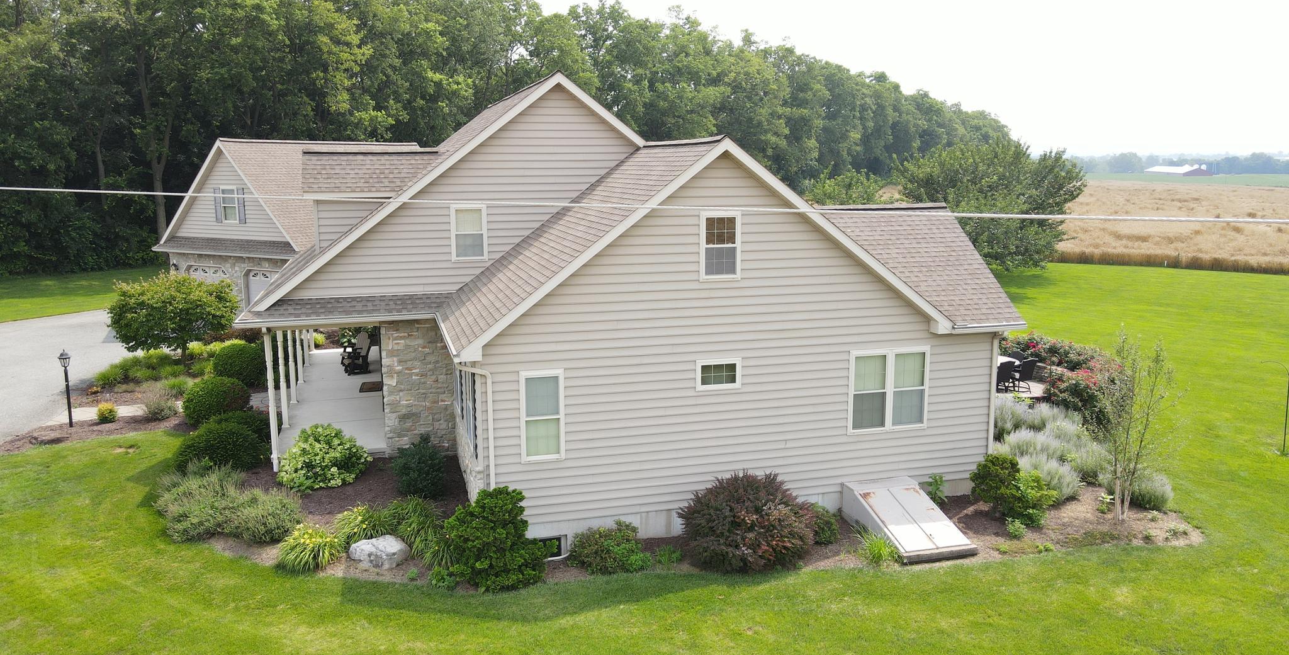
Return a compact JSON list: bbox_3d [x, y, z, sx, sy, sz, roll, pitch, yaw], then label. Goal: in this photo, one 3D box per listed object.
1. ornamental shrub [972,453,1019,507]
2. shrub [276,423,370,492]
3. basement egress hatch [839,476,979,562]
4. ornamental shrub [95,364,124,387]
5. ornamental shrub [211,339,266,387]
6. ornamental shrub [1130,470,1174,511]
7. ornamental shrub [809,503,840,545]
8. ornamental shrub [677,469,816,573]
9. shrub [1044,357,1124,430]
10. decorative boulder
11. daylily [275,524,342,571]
[{"bbox_3d":[6.575,2.896,16.711,0.906,1.070,0.906,4,11,22],"label":"ornamental shrub"},{"bbox_3d":[-6.446,2.599,17.977,1.768,1.259,1.680,-4,11,-20],"label":"shrub"},{"bbox_3d":[4.652,3.366,15.906,1.378,0.638,2.236,-3,10,-14],"label":"basement egress hatch"},{"bbox_3d":[-16.814,1.535,28.109,0.838,0.728,0.838,-6,12,-31],"label":"ornamental shrub"},{"bbox_3d":[-11.597,1.018,25.619,1.527,1.399,1.527,-3,10,-16],"label":"ornamental shrub"},{"bbox_3d":[9.533,3.059,16.831,0.772,0.699,0.772,6,12,30],"label":"ornamental shrub"},{"bbox_3d":[3.070,3.331,15.337,0.577,0.631,0.577,0,10,0],"label":"ornamental shrub"},{"bbox_3d":[1.607,3.024,14.318,2.216,1.478,1.822,-3,10,-16],"label":"ornamental shrub"},{"bbox_3d":[10.385,1.575,21.164,1.724,1.625,1.724,-3,10,-16],"label":"shrub"},{"bbox_3d":[-4.225,3.551,14.202,1.005,0.443,0.670,-3,10,-16],"label":"decorative boulder"},{"bbox_3d":[-5.411,3.490,14.422,1.023,0.605,1.023,-3,11,-16],"label":"daylily"}]

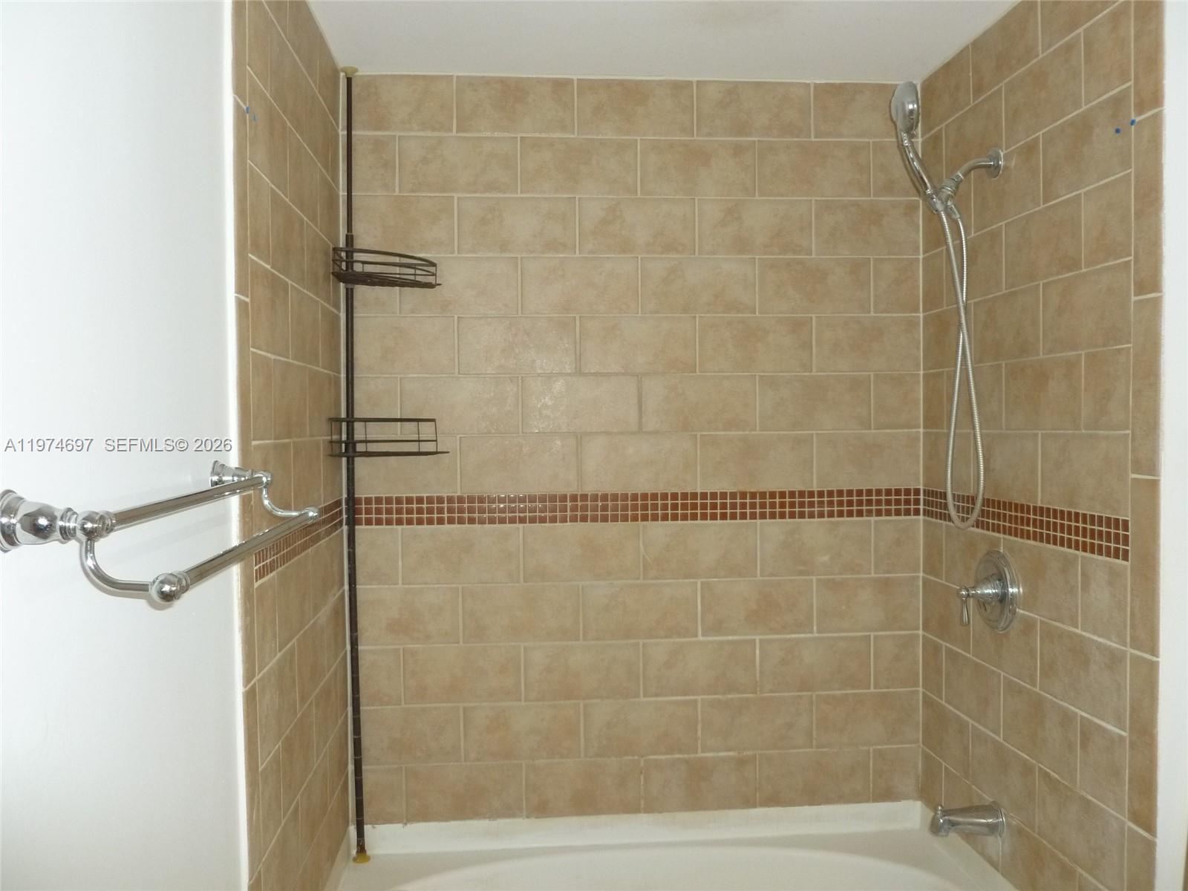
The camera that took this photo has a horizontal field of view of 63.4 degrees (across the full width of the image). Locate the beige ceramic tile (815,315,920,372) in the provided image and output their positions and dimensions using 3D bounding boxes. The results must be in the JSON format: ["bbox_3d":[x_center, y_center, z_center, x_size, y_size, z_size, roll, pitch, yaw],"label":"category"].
[{"bbox_3d":[0.724,-0.270,2.548,0.288,0.149,0.010,-1,1,-5],"label":"beige ceramic tile"}]

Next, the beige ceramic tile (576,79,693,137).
[{"bbox_3d":[0.108,-0.867,2.473,0.301,0.144,0.010,-1,1,-5],"label":"beige ceramic tile"}]

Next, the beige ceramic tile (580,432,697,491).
[{"bbox_3d":[0.118,0.044,2.492,0.302,0.144,0.010,-1,1,-5],"label":"beige ceramic tile"}]

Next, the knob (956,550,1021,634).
[{"bbox_3d":[0.848,0.322,2.121,0.100,0.181,0.181,-1,1,-5],"label":"knob"}]

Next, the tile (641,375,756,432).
[{"bbox_3d":[0.271,-0.107,2.479,0.296,0.144,0.010,-1,1,-5],"label":"tile"}]

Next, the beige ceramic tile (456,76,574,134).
[{"bbox_3d":[-0.198,-0.855,2.429,0.297,0.141,0.010,-1,1,-5],"label":"beige ceramic tile"}]

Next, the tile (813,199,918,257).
[{"bbox_3d":[0.718,-0.572,2.530,0.288,0.148,0.010,-1,1,-5],"label":"tile"}]

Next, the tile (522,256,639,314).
[{"bbox_3d":[-0.035,-0.410,2.470,0.301,0.145,0.010,-1,1,-5],"label":"tile"}]

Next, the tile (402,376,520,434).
[{"bbox_3d":[-0.340,-0.104,2.448,0.303,0.148,0.010,-1,1,-5],"label":"tile"}]

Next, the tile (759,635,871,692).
[{"bbox_3d":[0.578,0.571,2.511,0.298,0.146,0.010,-1,1,-5],"label":"tile"}]

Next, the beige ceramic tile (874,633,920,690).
[{"bbox_3d":[0.805,0.574,2.560,0.127,0.145,0.010,-1,1,-5],"label":"beige ceramic tile"}]

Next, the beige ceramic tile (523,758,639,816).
[{"bbox_3d":[-0.027,0.890,2.496,0.300,0.144,0.010,-1,1,-5],"label":"beige ceramic tile"}]

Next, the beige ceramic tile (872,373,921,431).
[{"bbox_3d":[0.794,-0.114,2.523,0.126,0.145,0.010,-1,1,-5],"label":"beige ceramic tile"}]

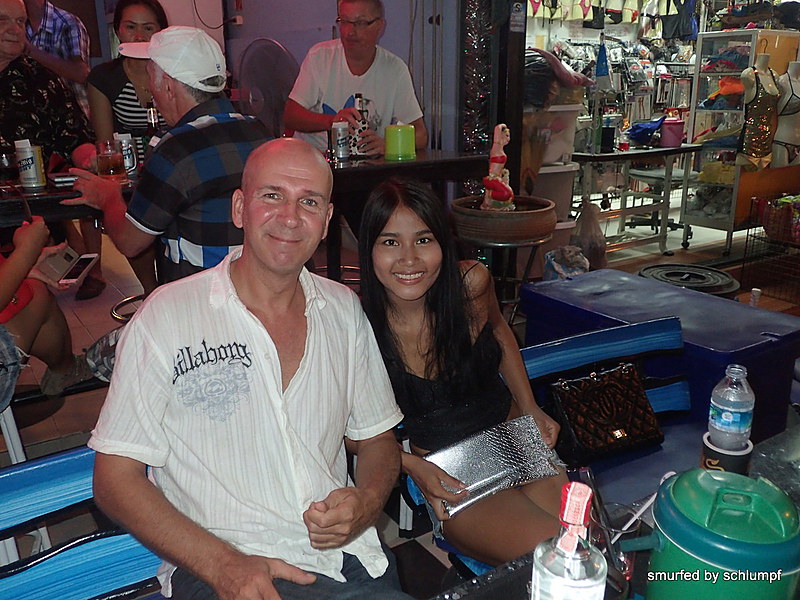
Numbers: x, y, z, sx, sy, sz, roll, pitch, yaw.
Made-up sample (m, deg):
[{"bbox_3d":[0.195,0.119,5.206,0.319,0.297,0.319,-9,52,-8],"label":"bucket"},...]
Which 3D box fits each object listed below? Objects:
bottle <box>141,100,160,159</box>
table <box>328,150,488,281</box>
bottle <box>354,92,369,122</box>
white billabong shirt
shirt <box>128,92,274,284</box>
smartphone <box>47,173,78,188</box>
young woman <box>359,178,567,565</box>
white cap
[{"bbox_3d":[-0.792,-0.512,2.200,0.062,0.235,0.062,-5,17,-17],"label":"bottle"},{"bbox_3d":[-0.120,-0.018,2.824,0.520,1.080,1.300,15,22,42],"label":"table"},{"bbox_3d":[-0.154,-0.700,2.780,0.062,0.240,0.062,-5,17,-17],"label":"bottle"},{"bbox_3d":[-0.269,0.217,1.279,0.530,0.600,0.340,-8,12,-25],"label":"white billabong shirt"},{"bbox_3d":[-0.476,-0.200,1.721,0.360,0.570,0.480,13,21,39],"label":"shirt"},{"bbox_3d":[-0.969,-0.347,1.990,0.070,0.012,0.135,-13,20,-37],"label":"smartphone"},{"bbox_3d":[0.147,0.339,1.429,0.460,1.160,0.630,-10,19,-30],"label":"young woman"},{"bbox_3d":[-0.574,-0.606,1.750,0.270,0.145,0.180,19,22,20],"label":"white cap"}]

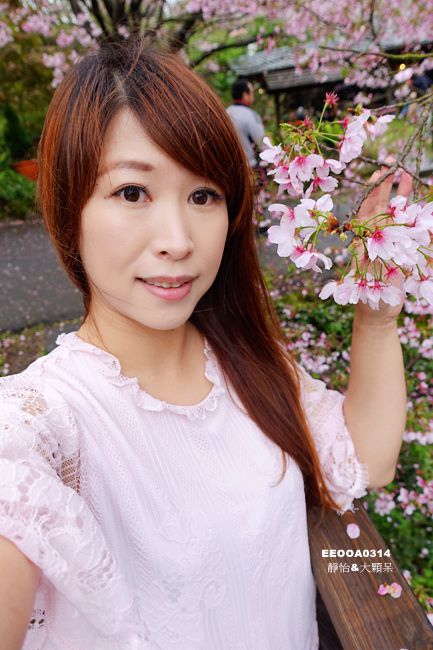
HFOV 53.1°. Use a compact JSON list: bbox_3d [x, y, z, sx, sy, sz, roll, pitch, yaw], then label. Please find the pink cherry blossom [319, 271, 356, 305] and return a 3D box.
[{"bbox_3d":[0.121,-0.038,0.435,0.037,0.033,0.034,-5,27,0],"label":"pink cherry blossom"}]

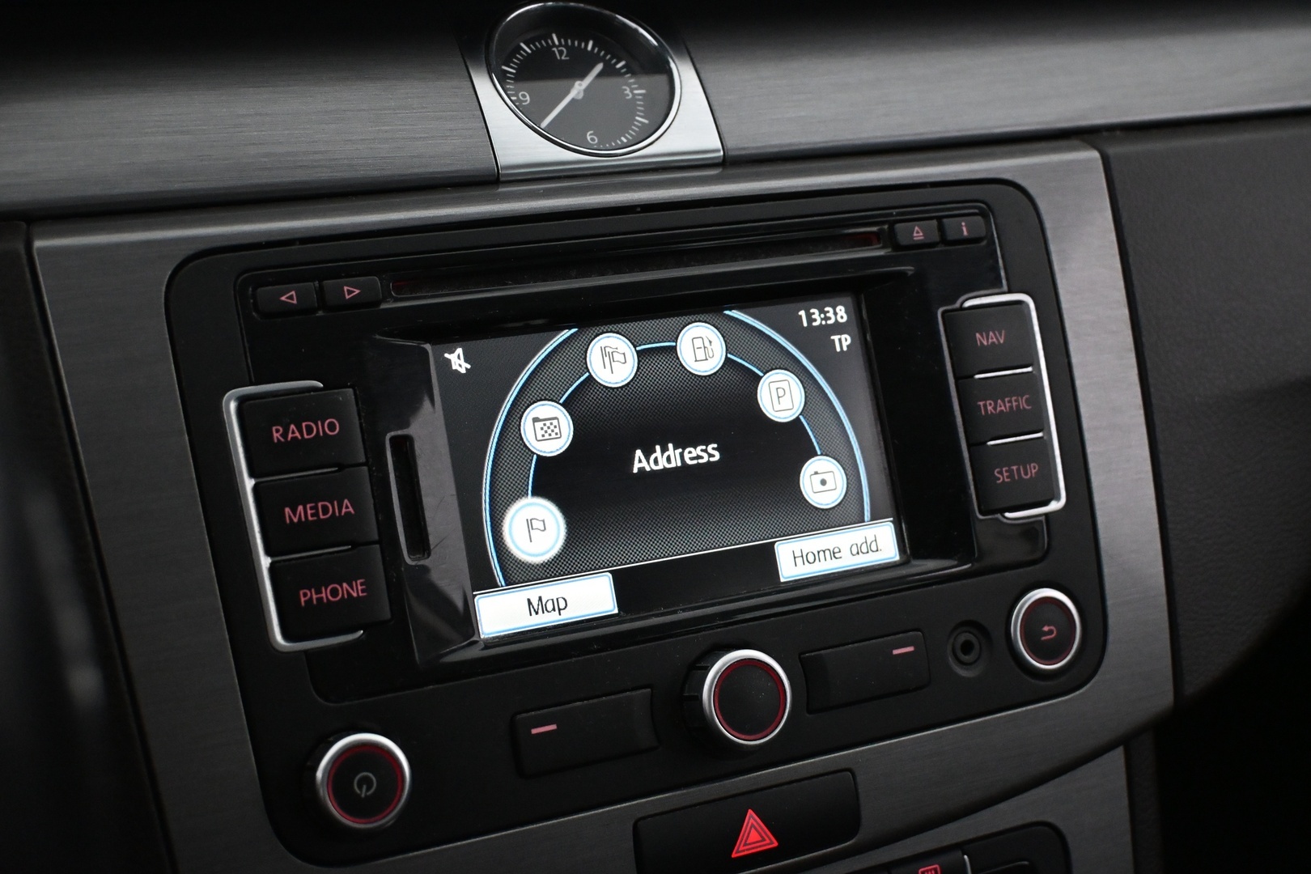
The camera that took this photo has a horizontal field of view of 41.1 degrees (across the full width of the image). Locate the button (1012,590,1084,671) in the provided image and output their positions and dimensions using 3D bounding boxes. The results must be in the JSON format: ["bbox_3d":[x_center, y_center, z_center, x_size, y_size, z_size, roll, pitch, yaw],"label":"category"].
[{"bbox_3d":[0.096,0.048,0.436,0.020,0.020,0.007,-8,-2,-23],"label":"button"}]

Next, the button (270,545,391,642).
[{"bbox_3d":[-0.069,0.033,0.367,0.023,0.016,0.006,-8,-2,-23],"label":"button"}]

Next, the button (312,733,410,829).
[{"bbox_3d":[-0.062,0.070,0.361,0.019,0.019,0.012,-8,-2,-23],"label":"button"}]

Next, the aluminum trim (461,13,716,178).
[{"bbox_3d":[-0.018,-0.086,0.430,0.059,0.010,0.052,-8,65,-23],"label":"aluminum trim"}]

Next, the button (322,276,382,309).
[{"bbox_3d":[-0.065,-0.031,0.374,0.012,0.006,0.005,-8,-2,-23],"label":"button"}]

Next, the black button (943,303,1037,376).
[{"bbox_3d":[0.082,-0.024,0.437,0.024,0.016,0.006,-8,-2,-23],"label":"black button"}]

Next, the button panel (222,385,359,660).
[{"bbox_3d":[-0.075,0.017,0.366,0.025,0.055,0.007,-8,-2,-23],"label":"button panel"}]

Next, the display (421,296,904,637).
[{"bbox_3d":[0.004,0.005,0.411,0.109,0.066,0.007,-8,-2,-23],"label":"display"}]

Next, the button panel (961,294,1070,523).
[{"bbox_3d":[0.087,-0.007,0.438,0.025,0.056,0.007,-8,-2,-23],"label":"button panel"}]

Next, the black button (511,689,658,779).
[{"bbox_3d":[-0.016,0.065,0.387,0.033,0.013,0.005,-8,-2,-23],"label":"black button"}]

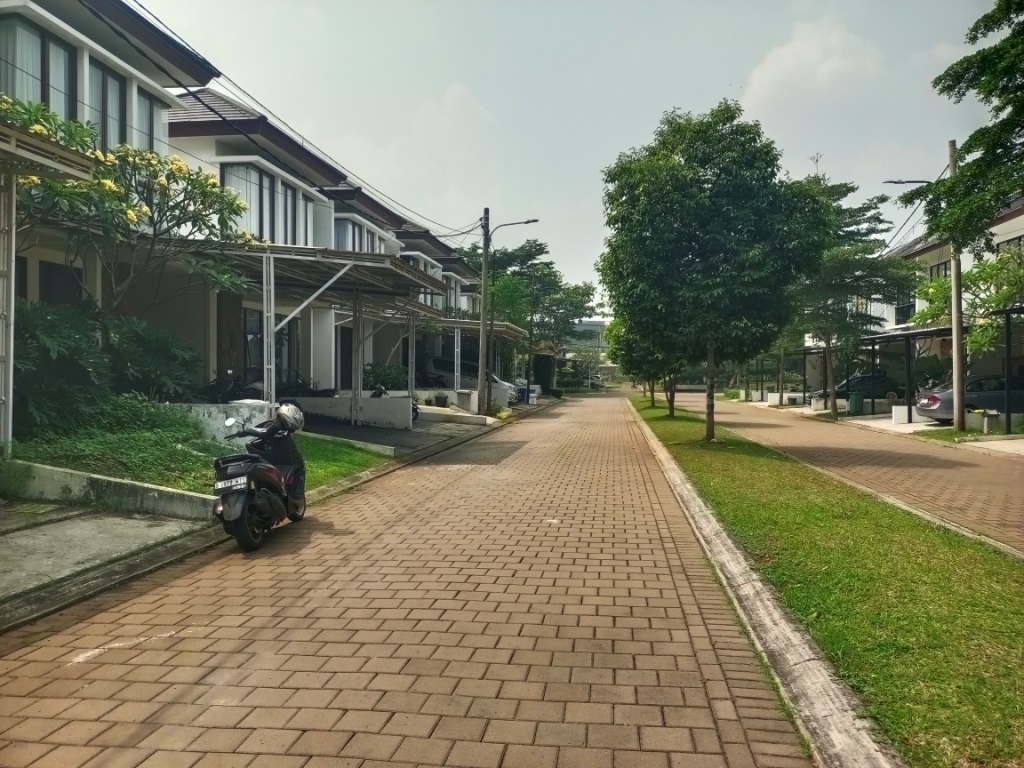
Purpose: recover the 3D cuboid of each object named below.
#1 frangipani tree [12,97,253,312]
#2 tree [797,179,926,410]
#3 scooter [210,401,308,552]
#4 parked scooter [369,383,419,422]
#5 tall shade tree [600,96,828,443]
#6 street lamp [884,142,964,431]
[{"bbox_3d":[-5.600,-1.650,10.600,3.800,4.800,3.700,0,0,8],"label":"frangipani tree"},{"bbox_3d":[11.600,-2.980,25.600,5.200,8.200,5.200,0,0,8],"label":"tree"},{"bbox_3d":[-2.260,0.850,6.900,0.720,1.140,1.870,0,0,3],"label":"scooter"},{"bbox_3d":[-3.800,0.640,23.500,1.900,1.120,0.700,0,0,8],"label":"parked scooter"},{"bbox_3d":[4.700,-2.630,17.000,5.300,7.750,5.200,0,0,8],"label":"tall shade tree"},{"bbox_3d":[10.870,-2.580,19.510,1.930,7.600,0.340,0,0,8],"label":"street lamp"}]

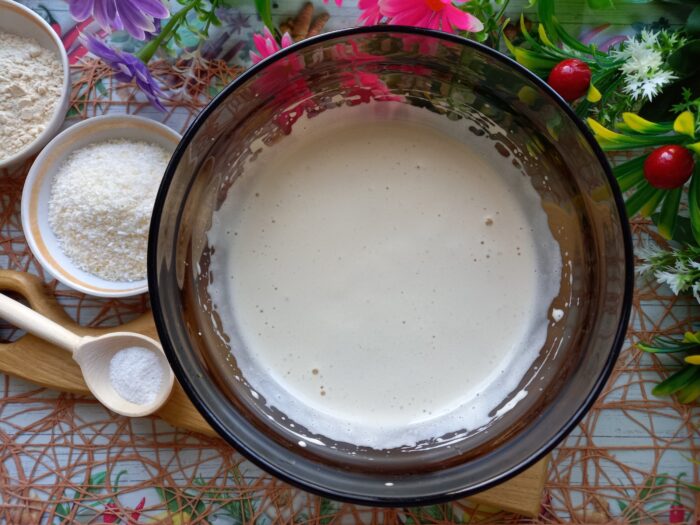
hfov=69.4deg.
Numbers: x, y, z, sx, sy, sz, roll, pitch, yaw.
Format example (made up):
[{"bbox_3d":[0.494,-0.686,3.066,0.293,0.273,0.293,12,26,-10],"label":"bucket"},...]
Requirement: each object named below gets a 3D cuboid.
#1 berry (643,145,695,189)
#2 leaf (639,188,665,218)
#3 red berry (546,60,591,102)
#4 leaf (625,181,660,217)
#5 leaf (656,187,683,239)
[{"bbox_3d":[0.208,-0.063,0.330,0.028,0.028,0.028,0,84,1],"label":"berry"},{"bbox_3d":[0.211,-0.042,0.353,0.009,0.005,0.024,16,125,3],"label":"leaf"},{"bbox_3d":[0.152,-0.127,0.352,0.027,0.027,0.027,0,84,1],"label":"red berry"},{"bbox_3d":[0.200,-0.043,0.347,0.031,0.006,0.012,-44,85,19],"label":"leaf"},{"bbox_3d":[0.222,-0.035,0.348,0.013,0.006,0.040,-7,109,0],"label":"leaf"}]

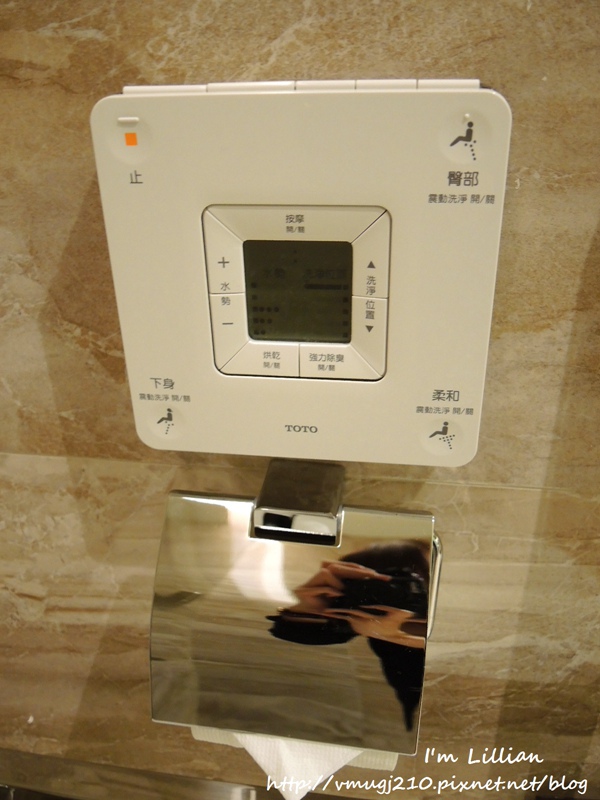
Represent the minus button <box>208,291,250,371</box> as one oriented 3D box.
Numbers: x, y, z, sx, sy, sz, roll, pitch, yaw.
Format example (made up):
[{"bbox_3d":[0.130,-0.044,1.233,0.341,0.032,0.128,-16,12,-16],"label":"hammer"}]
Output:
[{"bbox_3d":[-0.033,-0.032,0.332,0.018,0.039,0.004,3,27,8],"label":"minus button"}]

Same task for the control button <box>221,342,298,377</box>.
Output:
[{"bbox_3d":[-0.020,-0.020,0.335,0.040,0.018,0.004,3,27,8],"label":"control button"}]

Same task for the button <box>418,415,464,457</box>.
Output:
[{"bbox_3d":[0.070,0.018,0.339,0.021,0.021,0.003,3,27,8],"label":"button"}]

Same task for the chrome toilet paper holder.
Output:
[{"bbox_3d":[0.001,0.103,0.366,0.140,0.102,0.102,3,27,8],"label":"chrome toilet paper holder"}]

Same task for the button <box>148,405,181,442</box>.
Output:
[{"bbox_3d":[-0.069,0.012,0.360,0.020,0.020,0.003,3,27,8],"label":"button"}]

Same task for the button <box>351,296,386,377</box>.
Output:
[{"bbox_3d":[0.032,-0.028,0.322,0.017,0.040,0.004,3,27,8],"label":"button"}]

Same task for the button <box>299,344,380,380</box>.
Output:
[{"bbox_3d":[0.019,-0.018,0.329,0.040,0.018,0.004,3,27,8],"label":"button"}]

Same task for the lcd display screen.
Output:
[{"bbox_3d":[-0.001,-0.049,0.317,0.049,0.048,0.003,3,27,8],"label":"lcd display screen"}]

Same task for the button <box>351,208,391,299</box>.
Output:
[{"bbox_3d":[0.031,-0.064,0.304,0.017,0.039,0.004,3,27,8],"label":"button"}]

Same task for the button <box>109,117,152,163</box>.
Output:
[{"bbox_3d":[-0.073,-0.112,0.297,0.021,0.021,0.003,3,27,8],"label":"button"}]

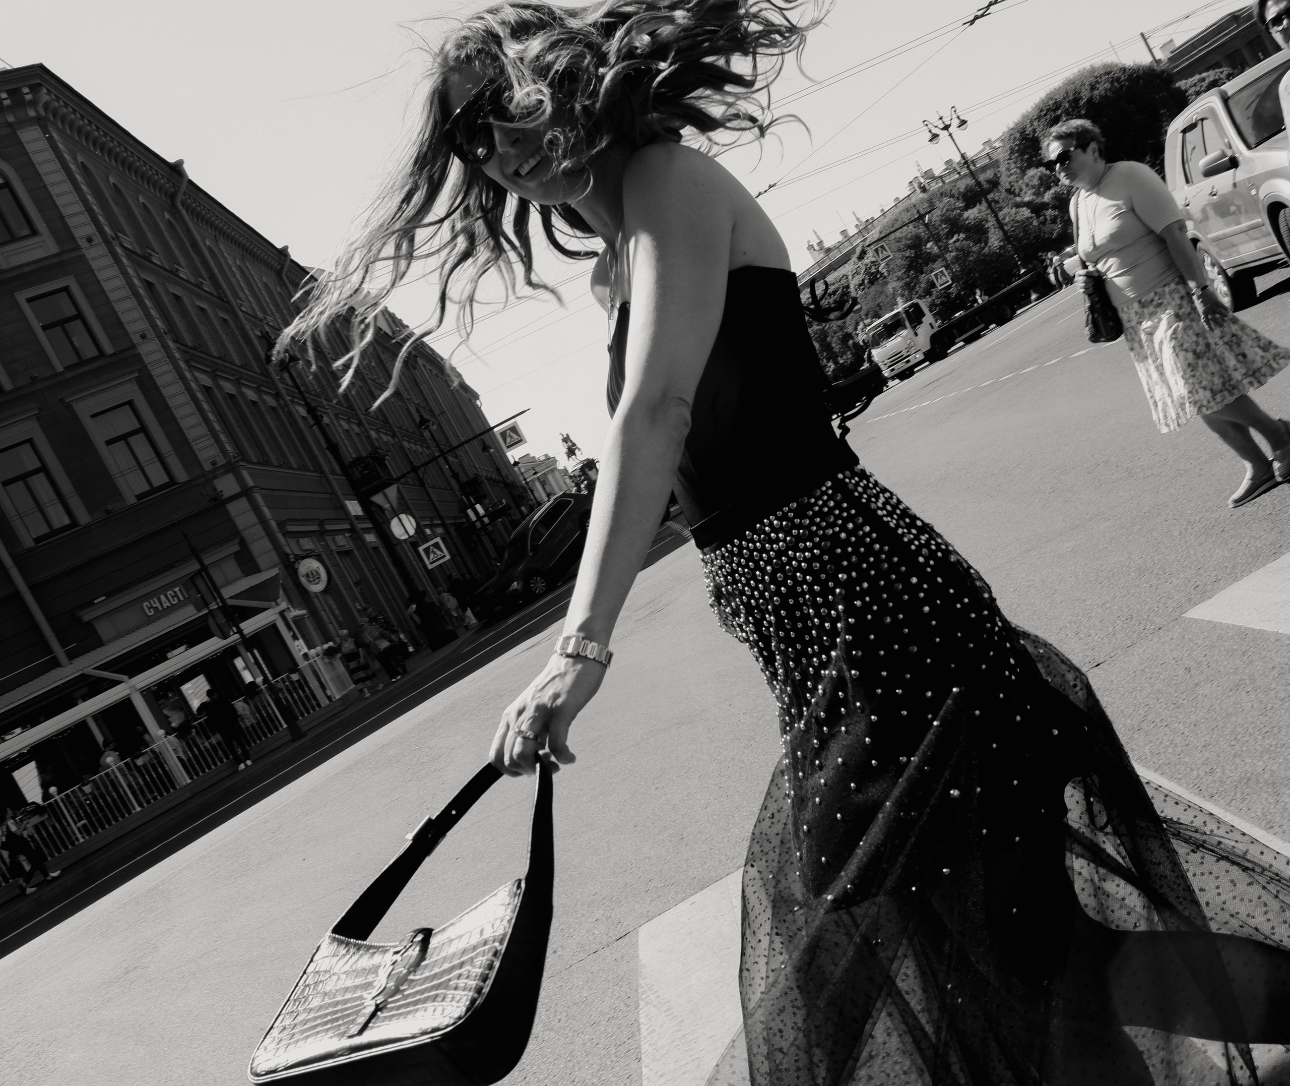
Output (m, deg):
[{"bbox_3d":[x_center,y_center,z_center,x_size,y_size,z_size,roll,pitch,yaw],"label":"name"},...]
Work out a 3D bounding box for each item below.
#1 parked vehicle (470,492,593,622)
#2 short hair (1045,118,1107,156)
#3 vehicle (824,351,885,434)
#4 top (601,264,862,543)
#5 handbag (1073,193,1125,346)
[{"bbox_3d":[-2.750,0.170,36.500,1.840,1.620,4.500,-27,16,42],"label":"parked vehicle"},{"bbox_3d":[1.767,-1.633,5.950,0.230,0.190,0.180,-29,1,-16],"label":"short hair"},{"bbox_3d":[5.463,-4.551,46.000,4.900,1.650,1.950,-29,2,-26],"label":"vehicle"},{"bbox_3d":[0.099,-0.172,1.700,0.235,0.300,0.280,-29,1,-16],"label":"top"},{"bbox_3d":[1.737,-1.065,5.650,0.230,0.540,0.140,-29,1,-14],"label":"handbag"}]

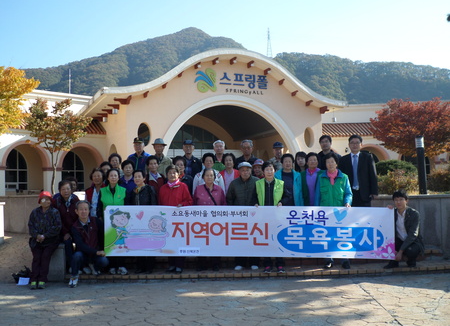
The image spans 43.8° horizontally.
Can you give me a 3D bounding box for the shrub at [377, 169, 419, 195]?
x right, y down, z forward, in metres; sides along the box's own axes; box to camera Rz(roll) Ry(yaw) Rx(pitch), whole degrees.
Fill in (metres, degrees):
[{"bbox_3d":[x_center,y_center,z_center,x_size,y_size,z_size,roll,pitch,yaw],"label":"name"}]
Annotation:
[{"bbox_3d":[3.342,0.370,10.900,0.920,0.540,0.800,-2,-2,17],"label":"shrub"}]

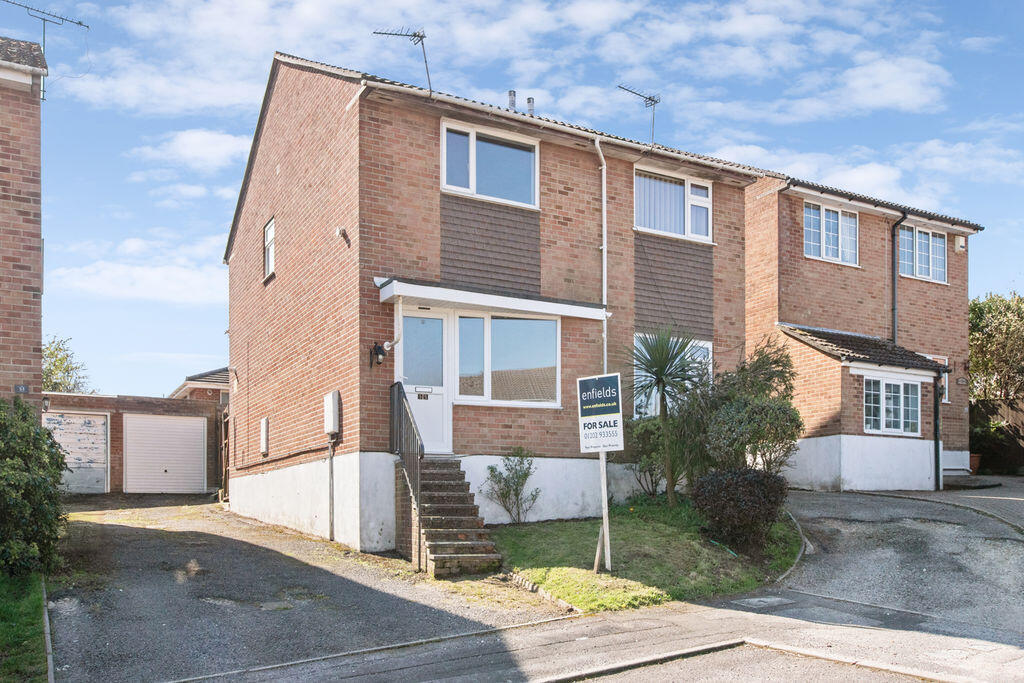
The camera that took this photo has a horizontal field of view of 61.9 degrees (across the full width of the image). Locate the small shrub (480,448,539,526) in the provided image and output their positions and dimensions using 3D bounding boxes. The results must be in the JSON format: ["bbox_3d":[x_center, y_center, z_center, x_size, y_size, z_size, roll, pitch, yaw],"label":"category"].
[{"bbox_3d":[-0.021,1.991,11.800,0.830,1.070,0.700,0,-2,0],"label":"small shrub"}]

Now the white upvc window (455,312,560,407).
[{"bbox_3d":[-0.055,0.263,12.129,1.564,1.321,0.120,1,-3,-17],"label":"white upvc window"}]

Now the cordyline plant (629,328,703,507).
[{"bbox_3d":[2.284,1.131,12.700,1.100,2.620,1.100,0,-2,0],"label":"cordyline plant"}]

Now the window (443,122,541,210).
[{"bbox_3d":[-0.306,-2.530,12.296,1.576,1.041,0.120,1,-3,-26],"label":"window"}]

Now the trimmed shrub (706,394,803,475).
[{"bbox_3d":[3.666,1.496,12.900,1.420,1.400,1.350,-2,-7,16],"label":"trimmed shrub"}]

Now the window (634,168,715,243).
[{"bbox_3d":[2.797,-2.378,14.869,1.750,1.104,0.120,2,-5,-29],"label":"window"}]

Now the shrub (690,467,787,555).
[{"bbox_3d":[3.371,2.508,12.700,1.340,1.180,1.250,0,-5,0],"label":"shrub"}]

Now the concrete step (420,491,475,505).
[{"bbox_3d":[-0.917,2.064,11.098,0.830,0.155,0.260,1,-3,-20],"label":"concrete step"}]

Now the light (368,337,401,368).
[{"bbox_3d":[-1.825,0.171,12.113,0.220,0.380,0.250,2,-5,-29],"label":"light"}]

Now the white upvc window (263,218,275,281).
[{"bbox_3d":[-4.731,-1.790,16.600,0.120,1.090,0.700,2,-5,-30],"label":"white upvc window"}]

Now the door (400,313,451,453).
[{"bbox_3d":[-1.213,0.549,11.786,0.752,1.975,0.100,1,-3,-17],"label":"door"}]

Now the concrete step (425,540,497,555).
[{"bbox_3d":[-0.635,2.511,10.329,0.830,0.155,0.260,1,-3,-20],"label":"concrete step"}]

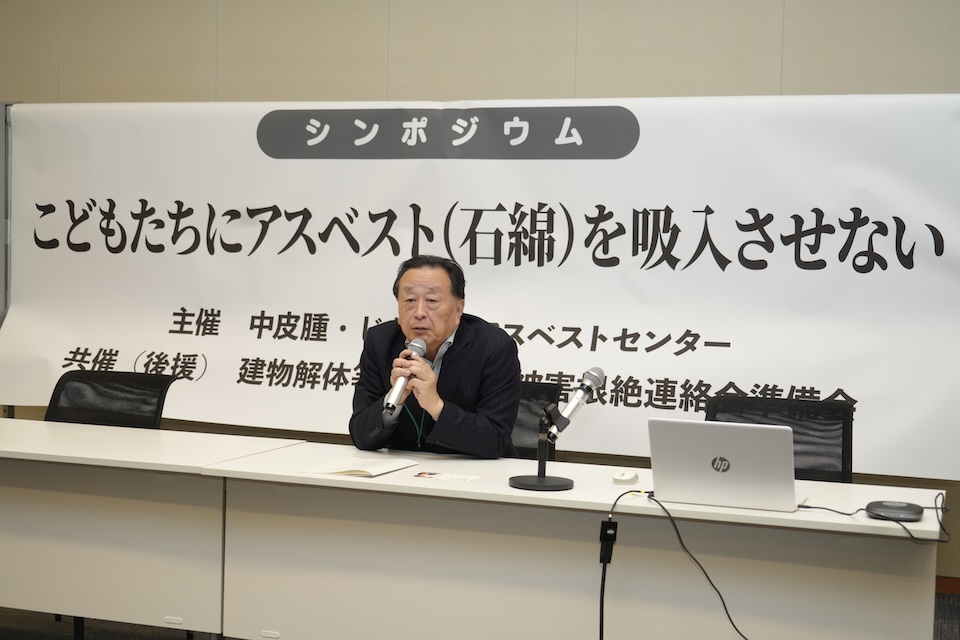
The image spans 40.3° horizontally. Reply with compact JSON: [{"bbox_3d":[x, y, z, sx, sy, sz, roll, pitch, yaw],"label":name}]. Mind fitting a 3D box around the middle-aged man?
[{"bbox_3d":[-0.077,0.438,3.946,0.500,1.270,0.660,2,2,21],"label":"middle-aged man"}]

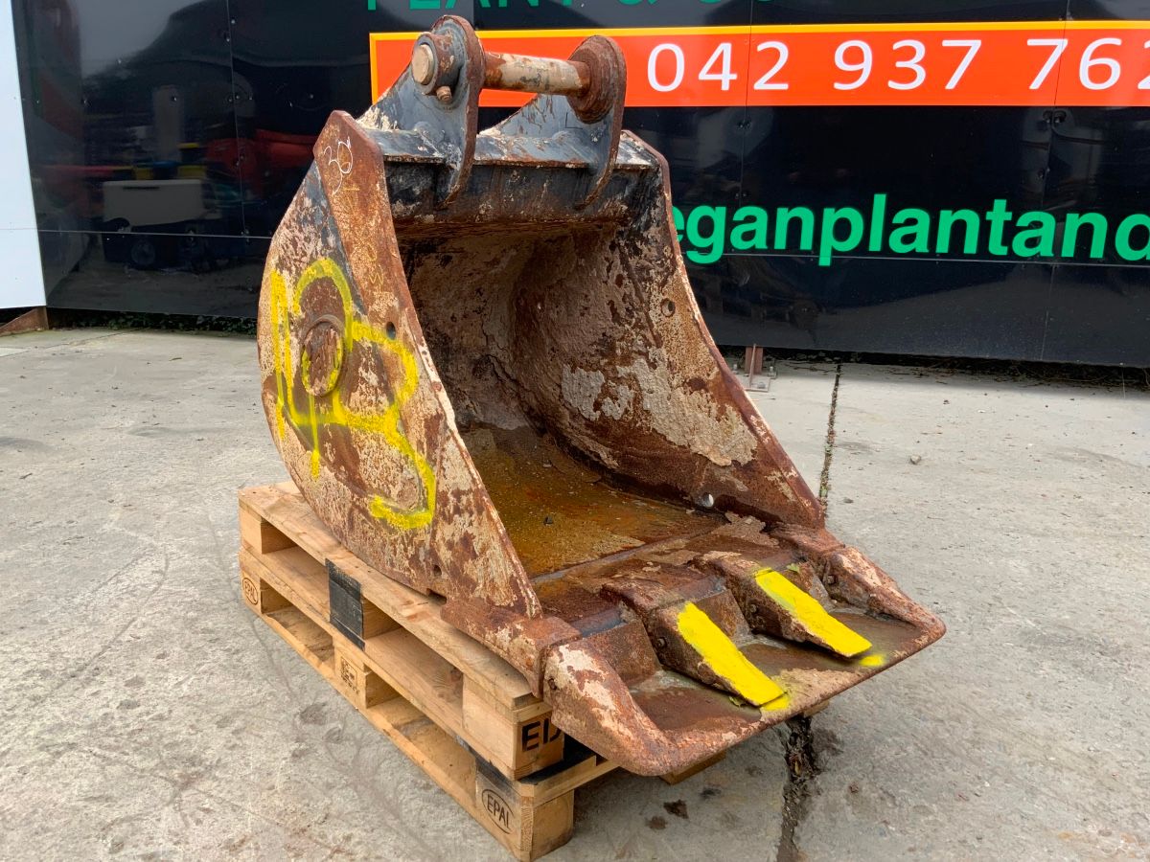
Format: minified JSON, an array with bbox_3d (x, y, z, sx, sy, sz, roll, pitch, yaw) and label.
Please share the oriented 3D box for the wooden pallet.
[{"bbox_3d":[-0.153,0.365,2.215,0.812,0.287,1.222,-11,20,-38],"label":"wooden pallet"}]

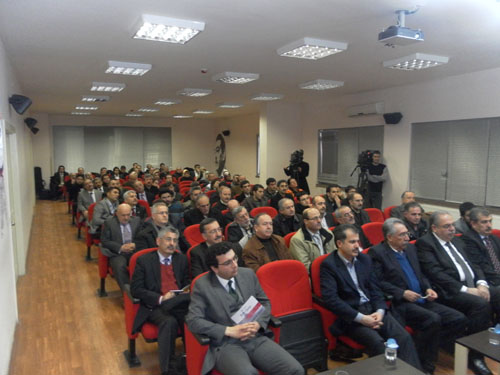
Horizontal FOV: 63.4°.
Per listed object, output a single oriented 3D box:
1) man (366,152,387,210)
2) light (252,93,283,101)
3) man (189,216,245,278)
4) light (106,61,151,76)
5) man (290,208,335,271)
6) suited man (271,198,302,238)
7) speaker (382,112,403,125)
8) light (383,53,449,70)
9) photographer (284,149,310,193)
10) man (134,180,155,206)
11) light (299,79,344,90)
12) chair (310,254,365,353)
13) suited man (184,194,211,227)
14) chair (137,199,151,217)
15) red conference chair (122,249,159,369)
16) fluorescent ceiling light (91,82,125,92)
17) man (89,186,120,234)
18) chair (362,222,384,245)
[{"bbox_3d":[2.654,0.144,8.527,0.480,1.790,0.350,1,5,11],"label":"man"},{"bbox_3d":[0.386,-2.143,9.664,0.610,0.075,0.610,-3,6,-27],"label":"light"},{"bbox_3d":[-0.237,0.933,3.851,0.530,1.255,0.800,-3,6,-27],"label":"man"},{"bbox_3d":[-1.851,-1.790,6.094,0.610,0.075,0.610,-3,6,-27],"label":"light"},{"bbox_3d":[0.790,0.851,4.339,0.560,1.200,0.820,-3,6,-27],"label":"man"},{"bbox_3d":[0.600,0.763,5.259,0.560,1.200,0.820,-3,6,-27],"label":"suited man"},{"bbox_3d":[3.076,-1.484,8.700,0.240,0.230,0.340,-16,12,-25],"label":"speaker"},{"bbox_3d":[2.561,-1.934,6.236,0.620,0.100,0.620,-3,6,-27],"label":"light"},{"bbox_3d":[1.191,0.013,9.853,0.620,1.800,0.500,-1,6,-7],"label":"photographer"},{"bbox_3d":[-2.135,0.505,7.973,0.560,1.220,0.800,-3,6,-27],"label":"man"},{"bbox_3d":[1.375,-1.955,7.711,0.610,0.075,0.610,-3,6,-27],"label":"light"},{"bbox_3d":[0.833,1.064,3.204,0.550,0.960,0.660,-3,6,-27],"label":"chair"},{"bbox_3d":[-0.562,0.733,5.300,0.550,1.250,0.780,-3,6,-27],"label":"suited man"},{"bbox_3d":[-2.014,0.736,7.472,0.580,0.950,0.630,-3,6,-27],"label":"chair"},{"bbox_3d":[-0.778,1.063,3.647,0.620,0.930,0.740,-3,6,-27],"label":"red conference chair"},{"bbox_3d":[-2.974,-2.079,8.454,0.620,0.080,0.620,-3,6,-27],"label":"fluorescent ceiling light"},{"bbox_3d":[-2.207,0.626,6.387,0.560,1.280,0.780,-3,6,-27],"label":"man"},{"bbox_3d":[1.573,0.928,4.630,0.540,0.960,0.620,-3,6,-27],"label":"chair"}]

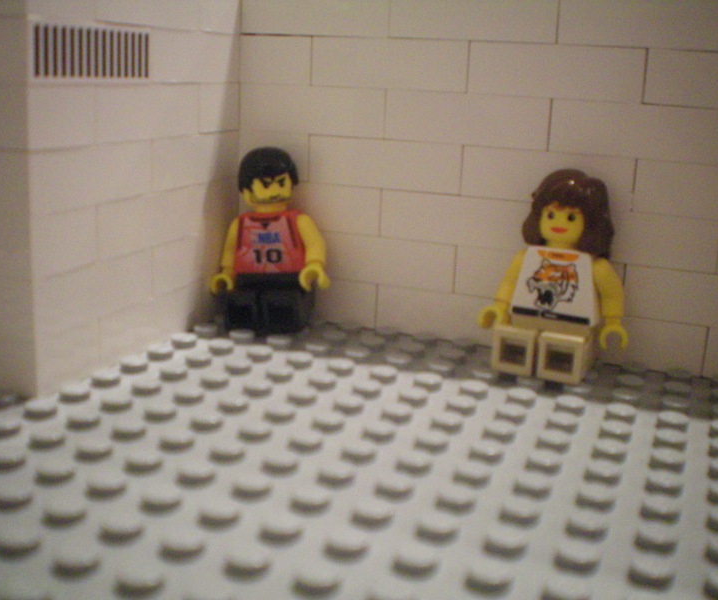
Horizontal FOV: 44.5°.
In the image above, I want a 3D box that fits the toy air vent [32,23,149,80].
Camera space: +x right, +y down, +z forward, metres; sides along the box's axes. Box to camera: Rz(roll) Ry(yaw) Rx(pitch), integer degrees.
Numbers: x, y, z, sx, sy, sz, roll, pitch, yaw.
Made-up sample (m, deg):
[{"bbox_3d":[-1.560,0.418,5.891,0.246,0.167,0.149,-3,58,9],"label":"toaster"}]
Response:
[{"bbox_3d":[-0.042,-0.039,0.138,0.003,0.008,0.029,8,16,20],"label":"toy air vent"}]

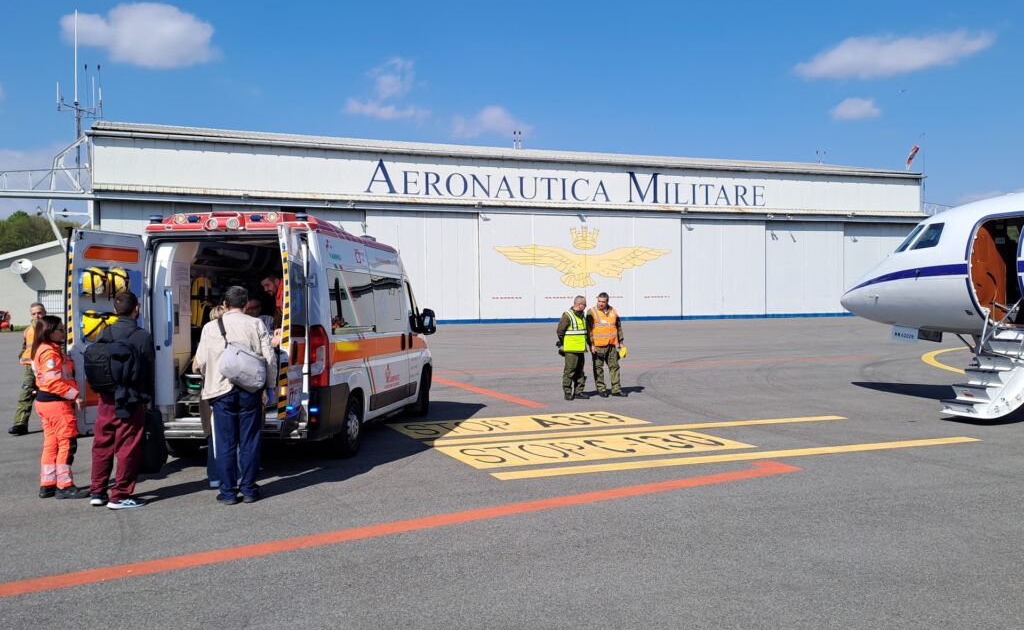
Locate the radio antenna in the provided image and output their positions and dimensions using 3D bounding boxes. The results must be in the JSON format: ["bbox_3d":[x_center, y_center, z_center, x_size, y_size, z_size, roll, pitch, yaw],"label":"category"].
[{"bbox_3d":[-26.841,-14.152,46.000,2.600,9.520,2.100,-1,1,-19],"label":"radio antenna"}]

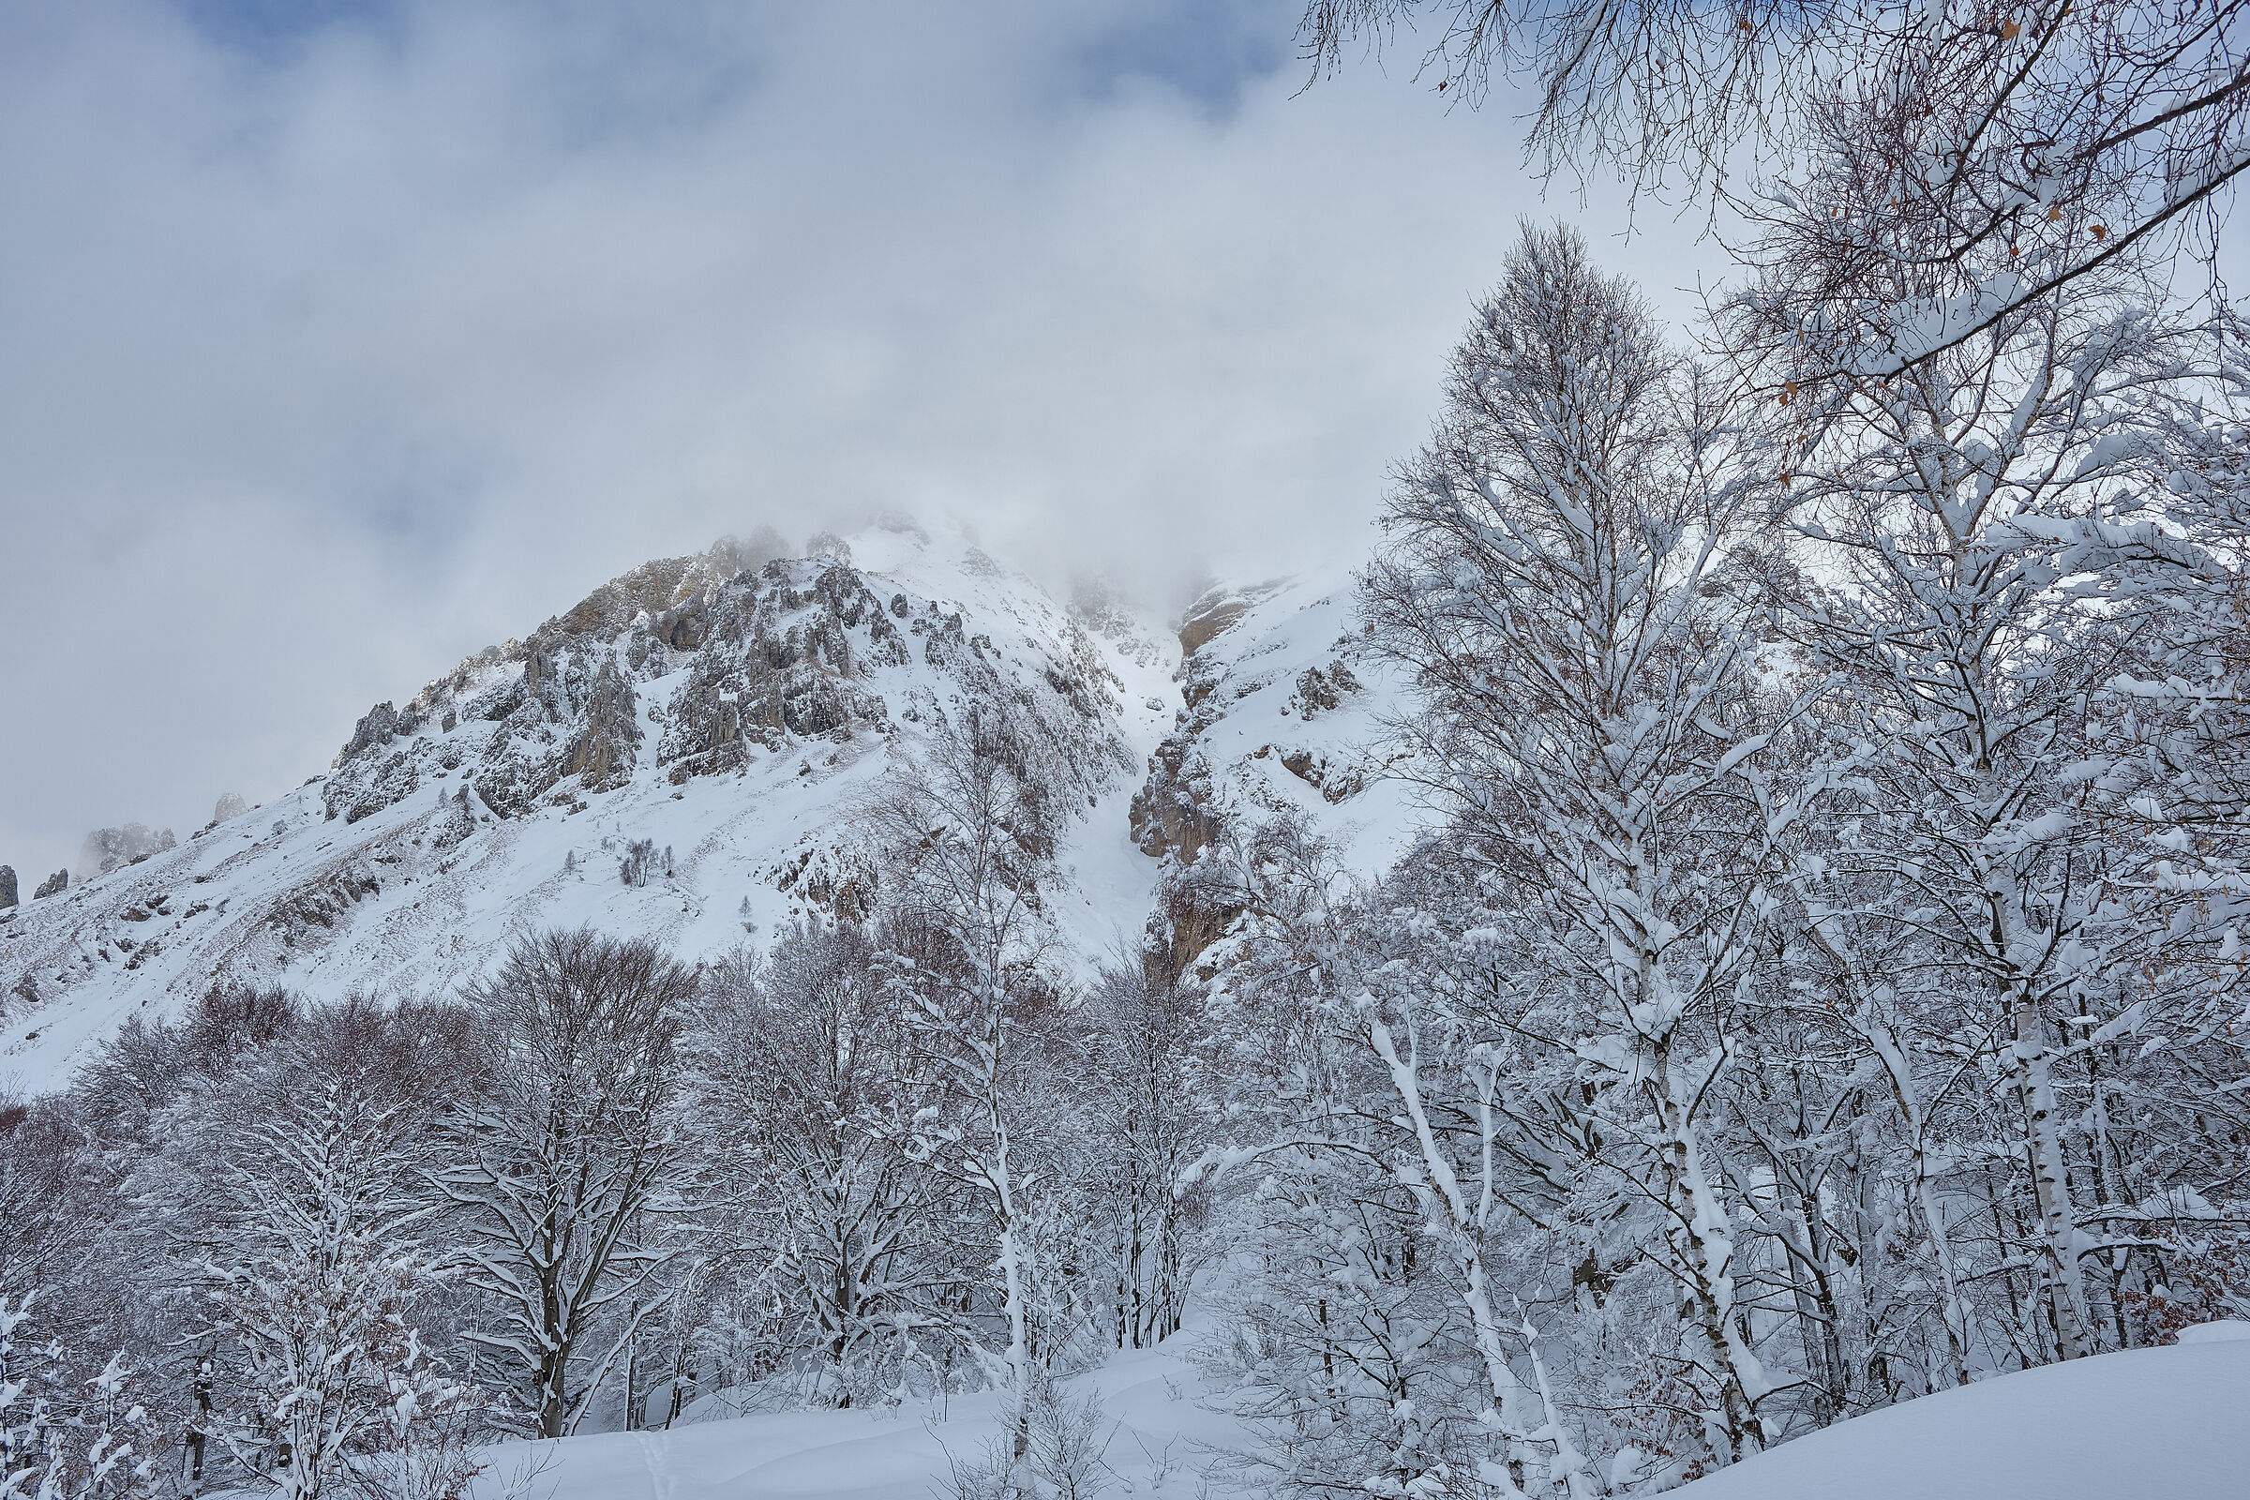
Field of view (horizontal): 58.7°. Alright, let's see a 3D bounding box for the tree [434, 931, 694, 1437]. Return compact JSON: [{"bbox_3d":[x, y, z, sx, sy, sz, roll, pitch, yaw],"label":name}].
[{"bbox_3d":[-11.431,8.717,40.703,5.300,10.100,5.200,0,-8,0],"label":"tree"}]

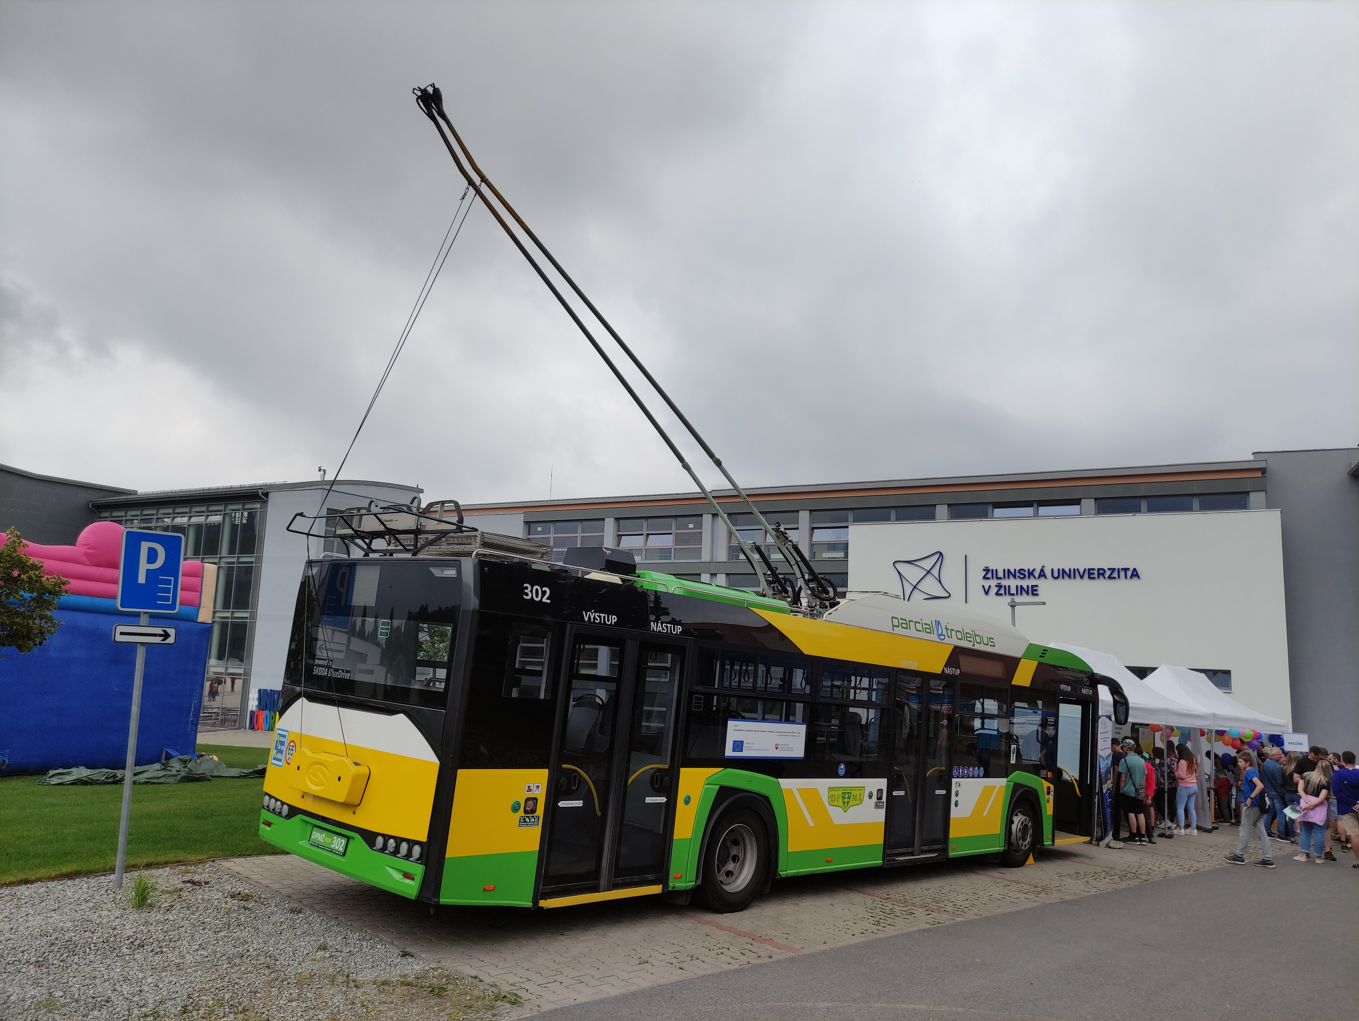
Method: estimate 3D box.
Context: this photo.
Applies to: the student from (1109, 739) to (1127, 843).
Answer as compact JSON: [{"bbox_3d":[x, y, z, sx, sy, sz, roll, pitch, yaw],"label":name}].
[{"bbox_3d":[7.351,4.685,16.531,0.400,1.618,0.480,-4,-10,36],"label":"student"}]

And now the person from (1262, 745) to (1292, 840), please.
[{"bbox_3d":[11.613,5.494,19.131,0.380,1.732,0.500,4,-8,-14],"label":"person"}]

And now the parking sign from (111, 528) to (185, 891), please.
[{"bbox_3d":[-4.529,1.622,8.199,0.500,2.943,0.090,4,-8,-21],"label":"parking sign"}]

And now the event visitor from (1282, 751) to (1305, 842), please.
[{"bbox_3d":[11.823,5.529,19.003,0.350,1.661,0.450,9,-11,-40],"label":"event visitor"}]

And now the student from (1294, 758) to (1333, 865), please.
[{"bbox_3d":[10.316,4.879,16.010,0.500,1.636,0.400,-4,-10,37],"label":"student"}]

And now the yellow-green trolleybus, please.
[{"bbox_3d":[1.491,2.443,11.443,2.600,3.280,12.000,-3,-13,43],"label":"yellow-green trolleybus"}]

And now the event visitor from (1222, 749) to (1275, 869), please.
[{"bbox_3d":[8.714,4.547,15.031,0.750,1.647,0.450,0,-8,14],"label":"event visitor"}]

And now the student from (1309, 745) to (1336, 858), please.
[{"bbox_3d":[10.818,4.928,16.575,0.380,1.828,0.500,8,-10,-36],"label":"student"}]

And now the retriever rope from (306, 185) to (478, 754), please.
[{"bbox_3d":[-2.357,-0.508,7.931,1.106,4.760,0.936,-5,-11,43],"label":"retriever rope"}]

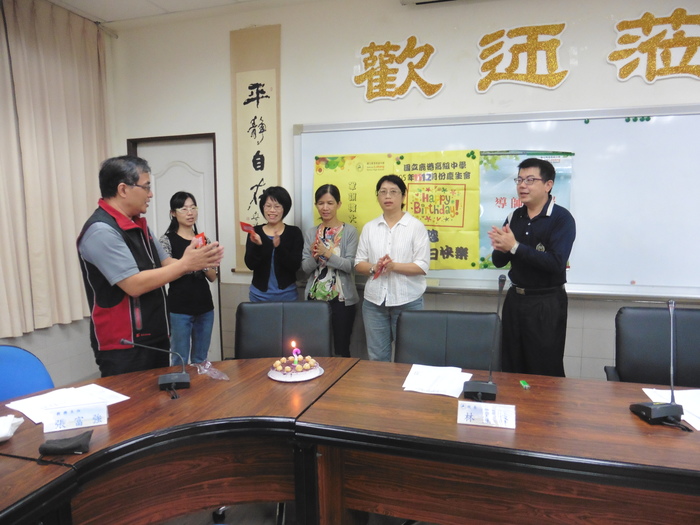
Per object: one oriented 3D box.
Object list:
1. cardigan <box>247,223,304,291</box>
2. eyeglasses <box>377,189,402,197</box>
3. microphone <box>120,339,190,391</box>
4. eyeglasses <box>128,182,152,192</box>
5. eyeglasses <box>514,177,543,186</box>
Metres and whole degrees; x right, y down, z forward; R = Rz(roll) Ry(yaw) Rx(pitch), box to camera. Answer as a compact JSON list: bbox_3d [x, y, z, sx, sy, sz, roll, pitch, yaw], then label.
[{"bbox_3d":[-0.478,-0.028,3.050,0.370,0.430,0.310,-1,6,-6],"label":"cardigan"},{"bbox_3d":[0.254,-0.421,2.932,0.140,0.042,0.140,2,7,16],"label":"eyeglasses"},{"bbox_3d":[-0.799,0.410,2.000,0.283,0.177,0.160,-1,6,-6],"label":"microphone"},{"bbox_3d":[-0.944,-0.334,2.140,0.140,0.042,0.140,9,4,-14],"label":"eyeglasses"},{"bbox_3d":[0.967,-0.427,2.570,0.140,0.042,0.140,-5,8,-36],"label":"eyeglasses"}]

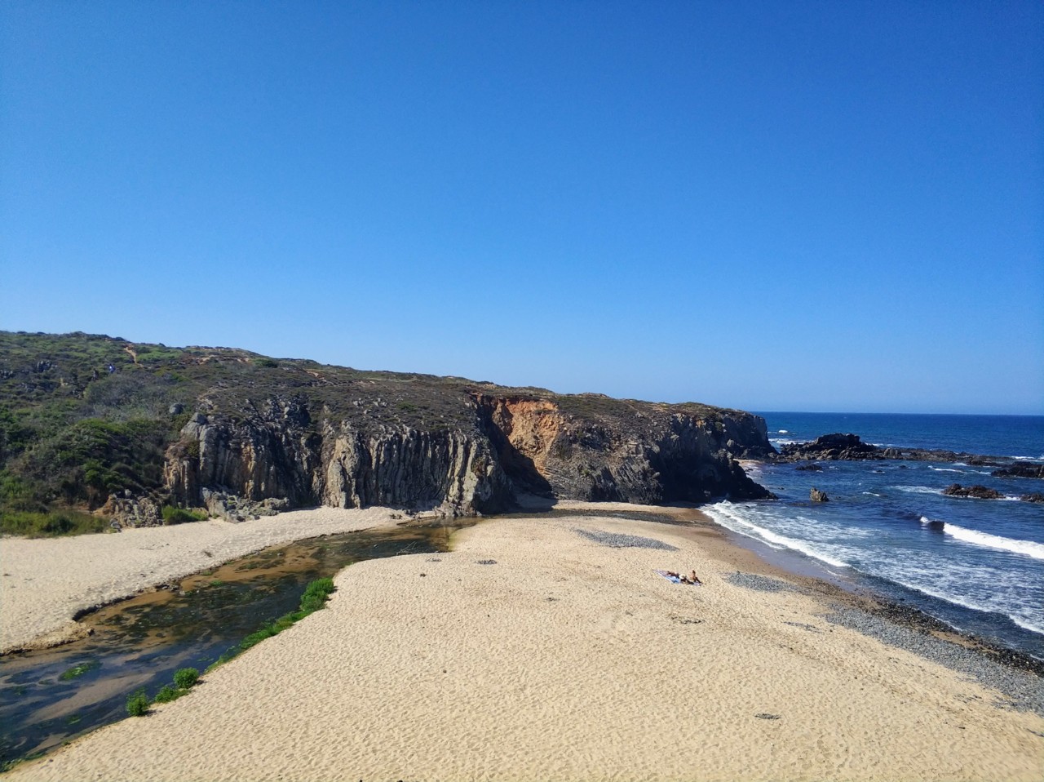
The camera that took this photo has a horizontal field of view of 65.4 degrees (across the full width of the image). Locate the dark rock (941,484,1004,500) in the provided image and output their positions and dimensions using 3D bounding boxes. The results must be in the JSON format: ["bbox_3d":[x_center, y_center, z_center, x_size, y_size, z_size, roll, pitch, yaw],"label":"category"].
[{"bbox_3d":[80.386,17.770,145.009,10.300,1.900,5.000,0,-1,38],"label":"dark rock"}]

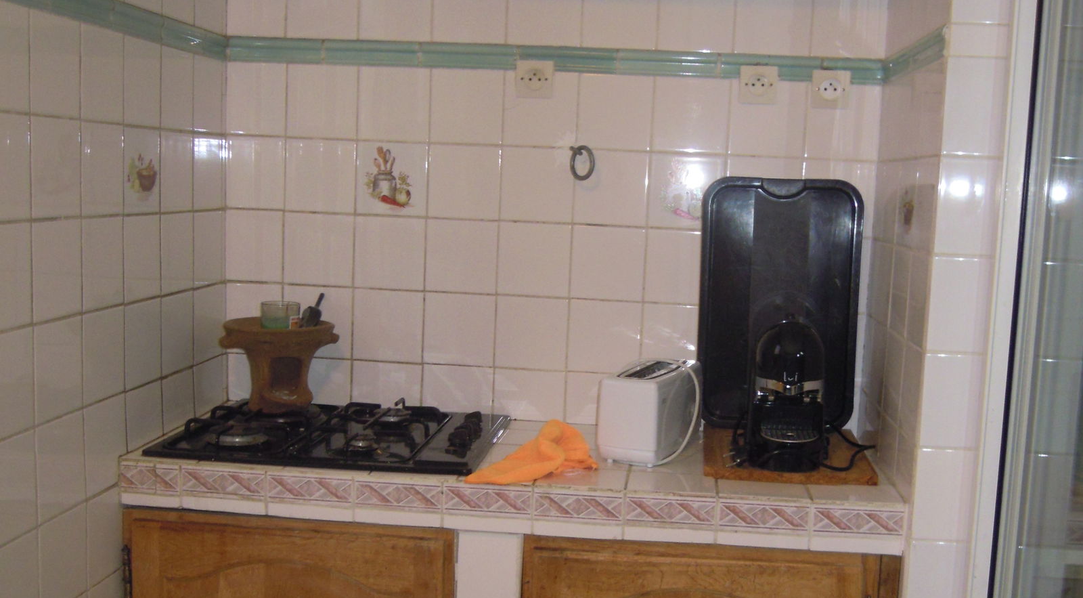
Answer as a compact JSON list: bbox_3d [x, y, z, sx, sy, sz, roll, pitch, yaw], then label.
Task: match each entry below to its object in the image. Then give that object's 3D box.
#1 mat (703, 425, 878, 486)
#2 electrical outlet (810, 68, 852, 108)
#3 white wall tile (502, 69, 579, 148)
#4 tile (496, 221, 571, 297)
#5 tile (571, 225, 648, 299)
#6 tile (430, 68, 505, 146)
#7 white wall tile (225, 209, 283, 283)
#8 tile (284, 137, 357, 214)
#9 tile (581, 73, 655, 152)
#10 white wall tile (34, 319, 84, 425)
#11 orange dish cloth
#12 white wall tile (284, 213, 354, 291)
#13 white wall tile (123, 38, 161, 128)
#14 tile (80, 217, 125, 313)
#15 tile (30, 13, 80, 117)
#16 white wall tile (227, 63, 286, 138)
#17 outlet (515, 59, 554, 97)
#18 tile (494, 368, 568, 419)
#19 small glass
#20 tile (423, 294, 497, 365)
[{"bbox_3d":[0.462,0.292,2.231,0.302,0.014,0.390,3,6,8],"label":"mat"},{"bbox_3d":[0.581,-0.418,2.341,0.077,0.077,0.012,3,6,5],"label":"electrical outlet"},{"bbox_3d":[0.000,-0.386,2.391,0.150,0.150,0.008,3,6,6],"label":"white wall tile"},{"bbox_3d":[-0.015,-0.082,2.400,0.150,0.150,0.010,2,6,6],"label":"tile"},{"bbox_3d":[0.136,-0.074,2.385,0.150,0.150,0.010,2,6,6],"label":"tile"},{"bbox_3d":[-0.152,-0.394,2.407,0.150,0.150,0.008,3,6,6],"label":"tile"},{"bbox_3d":[-0.610,-0.112,2.486,0.130,0.151,0.008,3,6,6],"label":"white wall tile"},{"bbox_3d":[-0.459,-0.256,2.430,0.150,0.150,0.010,2,6,6],"label":"tile"},{"bbox_3d":[0.152,-0.379,2.374,0.150,0.150,0.008,3,6,6],"label":"tile"},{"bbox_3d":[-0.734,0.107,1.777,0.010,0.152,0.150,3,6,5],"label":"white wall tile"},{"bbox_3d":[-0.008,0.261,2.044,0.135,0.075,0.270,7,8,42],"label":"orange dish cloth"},{"bbox_3d":[-0.472,-0.104,2.480,0.150,0.150,0.009,3,6,5],"label":"white wall tile"},{"bbox_3d":[-0.708,-0.381,2.069,0.009,0.150,0.150,3,6,5],"label":"white wall tile"},{"bbox_3d":[-0.734,-0.060,1.948,0.009,0.150,0.150,3,6,5],"label":"tile"},{"bbox_3d":[-0.716,-0.344,1.720,0.010,0.150,0.150,2,6,6],"label":"tile"},{"bbox_3d":[-0.601,-0.417,2.461,0.128,0.150,0.009,3,6,5],"label":"white wall tile"},{"bbox_3d":[-0.012,-0.444,2.368,0.077,0.077,0.014,3,6,5],"label":"outlet"},{"bbox_3d":[-0.024,0.201,2.452,0.150,0.103,0.008,3,6,6],"label":"tile"},{"bbox_3d":[-0.506,0.031,2.260,0.075,0.057,0.075,2,6,6],"label":"small glass"},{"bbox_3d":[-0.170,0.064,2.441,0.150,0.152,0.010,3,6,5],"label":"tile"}]

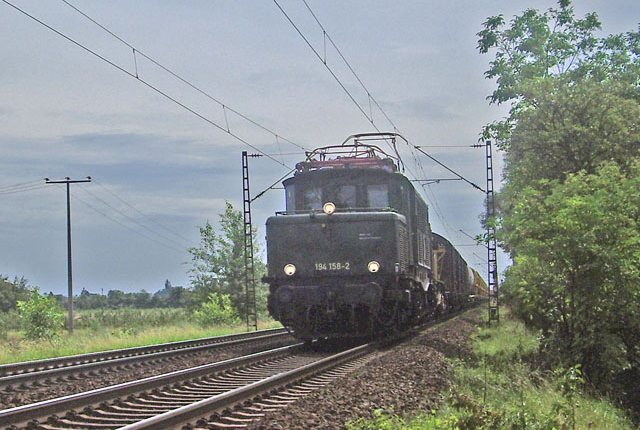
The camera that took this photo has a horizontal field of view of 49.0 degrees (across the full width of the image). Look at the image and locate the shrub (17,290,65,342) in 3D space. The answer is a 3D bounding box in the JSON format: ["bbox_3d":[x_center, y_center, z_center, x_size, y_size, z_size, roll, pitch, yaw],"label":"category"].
[{"bbox_3d":[-12.929,4.666,32.501,2.100,2.430,2.000,-2,-7,0],"label":"shrub"}]

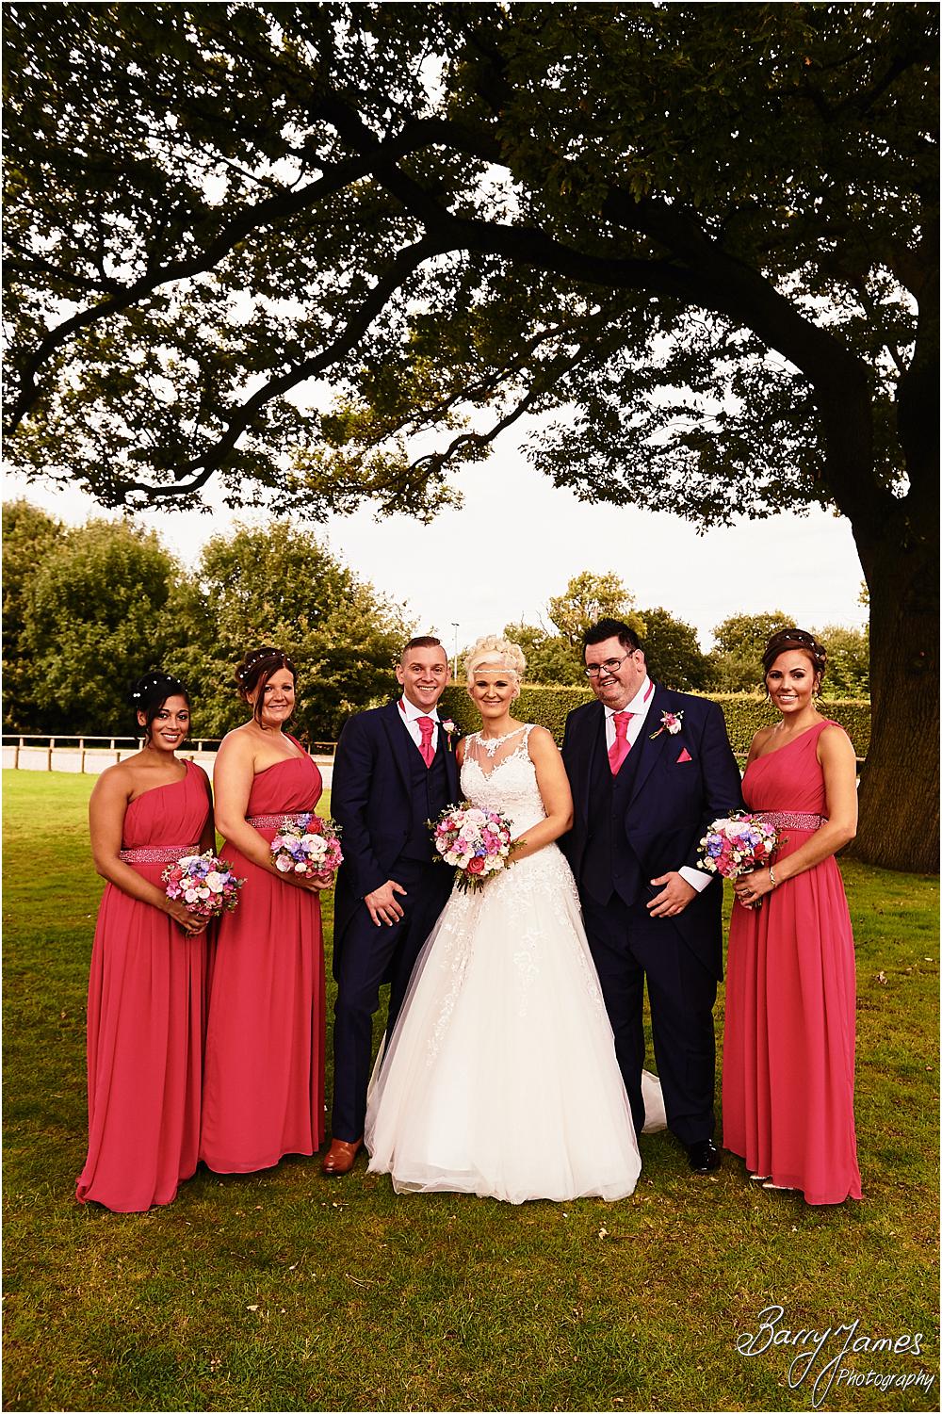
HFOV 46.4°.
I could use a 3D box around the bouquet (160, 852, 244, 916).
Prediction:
[{"bbox_3d":[-0.801,0.529,3.280,0.240,0.220,0.230,-1,16,-24],"label":"bouquet"}]

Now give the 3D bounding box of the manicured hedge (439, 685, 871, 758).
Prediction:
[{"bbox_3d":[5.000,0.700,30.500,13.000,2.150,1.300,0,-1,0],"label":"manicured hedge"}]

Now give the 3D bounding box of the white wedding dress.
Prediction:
[{"bbox_3d":[0.174,0.805,3.828,1.000,1.480,0.900,1,-1,12],"label":"white wedding dress"}]

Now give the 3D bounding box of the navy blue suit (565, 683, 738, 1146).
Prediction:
[{"bbox_3d":[0.600,0.685,3.670,0.610,1.520,0.420,0,-1,23],"label":"navy blue suit"}]

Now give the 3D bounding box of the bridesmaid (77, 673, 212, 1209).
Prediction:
[{"bbox_3d":[-1.039,0.700,3.529,0.440,1.640,0.450,2,-1,-37],"label":"bridesmaid"}]

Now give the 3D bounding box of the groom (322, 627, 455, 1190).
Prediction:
[{"bbox_3d":[-0.214,0.648,3.770,0.580,1.780,0.450,1,-1,-22],"label":"groom"}]

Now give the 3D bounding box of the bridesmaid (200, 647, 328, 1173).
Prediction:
[{"bbox_3d":[-0.708,0.664,3.760,0.450,1.730,0.450,2,-1,-37],"label":"bridesmaid"}]

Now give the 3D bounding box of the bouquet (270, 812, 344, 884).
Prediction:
[{"bbox_3d":[-0.520,0.446,3.500,0.230,0.230,0.210,0,-1,-20],"label":"bouquet"}]

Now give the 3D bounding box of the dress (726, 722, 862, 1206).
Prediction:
[{"bbox_3d":[1.025,0.770,3.500,0.430,1.470,0.420,-1,-1,38],"label":"dress"}]

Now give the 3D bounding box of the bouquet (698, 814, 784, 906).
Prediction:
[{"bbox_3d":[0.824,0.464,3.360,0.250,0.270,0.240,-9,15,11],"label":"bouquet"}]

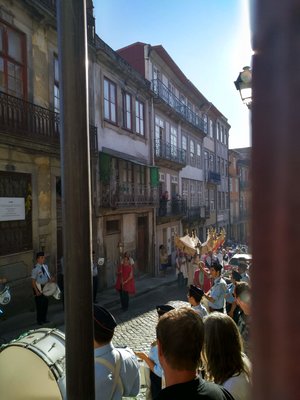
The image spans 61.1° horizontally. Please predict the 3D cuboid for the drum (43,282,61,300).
[{"bbox_3d":[-2.376,2.214,6.150,0.360,0.360,0.240,0,-39,14],"label":"drum"}]

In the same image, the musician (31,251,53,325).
[{"bbox_3d":[-2.685,2.196,6.297,0.450,1.790,0.520,-1,0,27],"label":"musician"}]

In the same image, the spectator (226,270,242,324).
[{"bbox_3d":[1.833,2.396,5.497,0.400,1.720,0.480,-1,0,29],"label":"spectator"}]

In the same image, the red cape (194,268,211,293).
[{"bbox_3d":[1.614,2.520,7.699,0.560,0.950,0.360,-1,0,18],"label":"red cape"}]

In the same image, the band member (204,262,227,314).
[{"bbox_3d":[1.197,2.003,4.547,0.500,1.750,0.500,-1,0,26],"label":"band member"}]

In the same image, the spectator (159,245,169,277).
[{"bbox_3d":[0.700,3.119,12.898,0.340,1.620,0.480,-1,0,29],"label":"spectator"}]

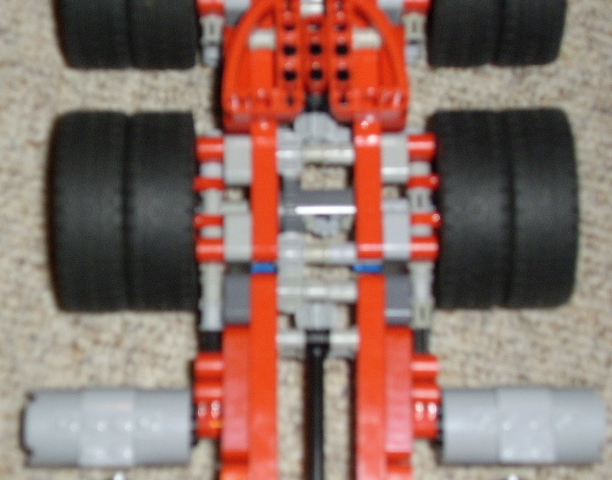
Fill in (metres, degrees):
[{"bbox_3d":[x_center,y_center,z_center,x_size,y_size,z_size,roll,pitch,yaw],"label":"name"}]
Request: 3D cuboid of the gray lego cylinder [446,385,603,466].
[{"bbox_3d":[0.063,0.056,0.339,0.048,0.024,0.024,0,80,0],"label":"gray lego cylinder"}]

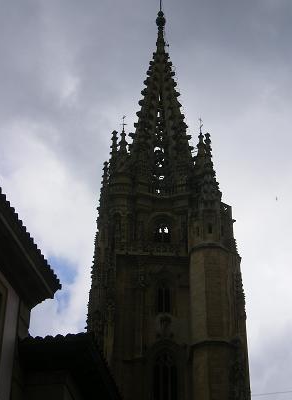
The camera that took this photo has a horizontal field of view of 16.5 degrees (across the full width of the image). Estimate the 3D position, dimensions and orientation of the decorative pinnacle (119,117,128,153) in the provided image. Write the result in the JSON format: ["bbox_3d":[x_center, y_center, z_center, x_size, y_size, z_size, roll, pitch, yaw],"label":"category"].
[{"bbox_3d":[-1.945,-5.745,88.444,0.870,4.240,0.870,2,-37,-2],"label":"decorative pinnacle"}]

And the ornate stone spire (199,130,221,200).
[{"bbox_3d":[5.189,-3.004,83.930,1.800,6.680,1.800,2,-37,-2],"label":"ornate stone spire"}]

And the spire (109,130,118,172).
[{"bbox_3d":[-2.881,-4.516,90.643,0.890,4.490,0.890,2,-37,-2],"label":"spire"}]

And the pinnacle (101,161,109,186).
[{"bbox_3d":[-3.461,-2.326,84.646,0.670,2.490,0.670,2,-37,-2],"label":"pinnacle"}]

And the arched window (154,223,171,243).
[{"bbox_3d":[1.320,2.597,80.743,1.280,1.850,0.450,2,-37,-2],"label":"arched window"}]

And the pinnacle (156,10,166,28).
[{"bbox_3d":[1.560,-18.219,101.238,1.010,2.290,1.010,2,-37,-2],"label":"pinnacle"}]

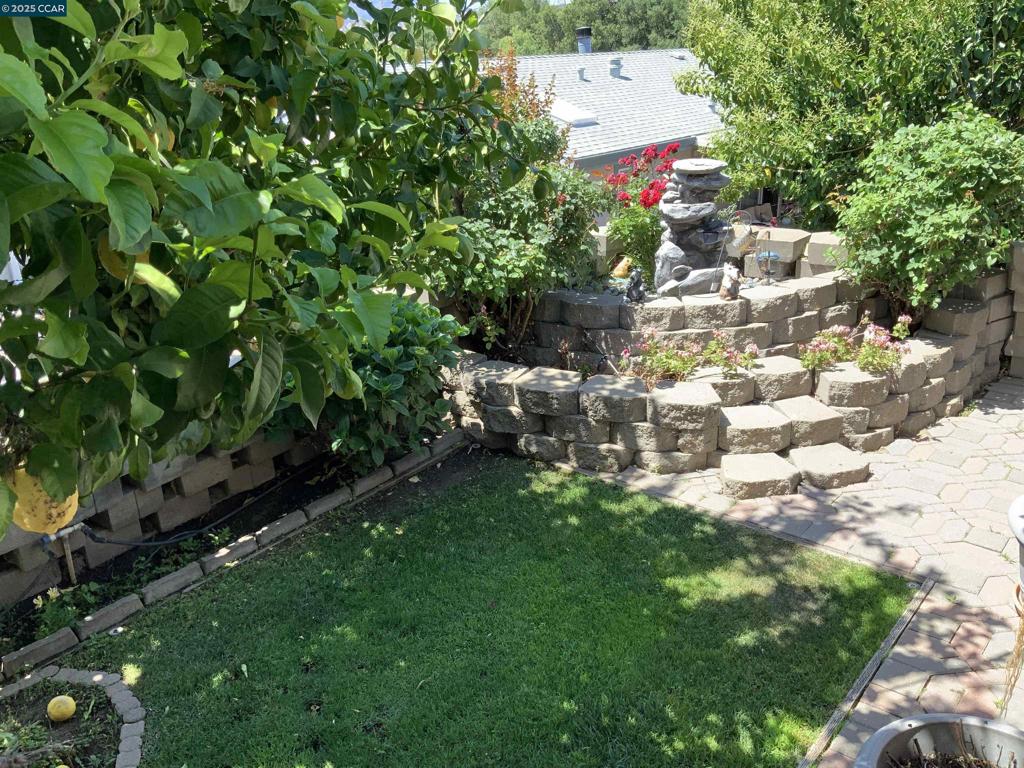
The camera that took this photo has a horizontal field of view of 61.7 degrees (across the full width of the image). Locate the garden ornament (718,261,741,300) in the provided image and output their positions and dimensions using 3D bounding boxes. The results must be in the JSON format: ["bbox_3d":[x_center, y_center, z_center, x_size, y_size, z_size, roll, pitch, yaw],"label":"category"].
[{"bbox_3d":[1.391,-0.670,5.479,0.120,0.232,0.130,-19,26,-37],"label":"garden ornament"}]

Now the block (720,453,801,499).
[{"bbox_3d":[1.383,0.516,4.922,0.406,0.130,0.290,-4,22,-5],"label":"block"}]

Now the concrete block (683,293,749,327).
[{"bbox_3d":[1.313,-0.495,5.617,0.410,0.154,0.305,0,22,6],"label":"concrete block"}]

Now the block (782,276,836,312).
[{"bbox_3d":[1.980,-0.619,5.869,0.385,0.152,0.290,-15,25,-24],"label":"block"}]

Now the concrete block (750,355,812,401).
[{"bbox_3d":[1.688,-0.057,5.546,0.406,0.150,0.290,-5,22,-8],"label":"concrete block"}]

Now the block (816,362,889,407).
[{"bbox_3d":[2.098,-0.021,5.322,0.410,0.154,0.305,1,23,9],"label":"block"}]

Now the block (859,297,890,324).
[{"bbox_3d":[2.462,-0.540,5.989,0.370,0.154,0.290,-14,25,-26],"label":"block"}]

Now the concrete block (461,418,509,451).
[{"bbox_3d":[-0.089,0.303,5.629,0.416,0.157,0.307,12,26,32],"label":"concrete block"}]

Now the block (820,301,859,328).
[{"bbox_3d":[2.160,-0.478,5.883,0.400,0.153,0.315,-15,24,-30],"label":"block"}]

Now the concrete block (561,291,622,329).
[{"bbox_3d":[0.546,-0.490,5.703,0.410,0.154,0.305,5,24,18],"label":"concrete block"}]

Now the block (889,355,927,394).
[{"bbox_3d":[2.421,-0.052,5.468,0.406,0.150,0.290,-14,24,-27],"label":"block"}]

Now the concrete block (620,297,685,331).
[{"bbox_3d":[0.957,-0.492,5.840,0.416,0.157,0.307,0,22,5],"label":"concrete block"}]

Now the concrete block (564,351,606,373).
[{"bbox_3d":[0.558,-0.193,5.973,0.416,0.157,0.307,7,23,21],"label":"concrete block"}]

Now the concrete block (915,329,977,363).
[{"bbox_3d":[2.079,-0.179,4.145,0.280,0.103,0.225,-19,26,-37],"label":"concrete block"}]

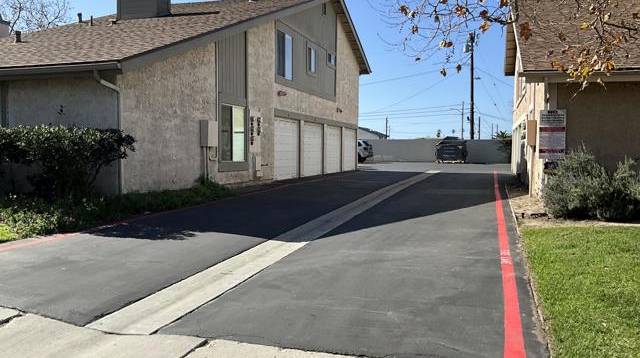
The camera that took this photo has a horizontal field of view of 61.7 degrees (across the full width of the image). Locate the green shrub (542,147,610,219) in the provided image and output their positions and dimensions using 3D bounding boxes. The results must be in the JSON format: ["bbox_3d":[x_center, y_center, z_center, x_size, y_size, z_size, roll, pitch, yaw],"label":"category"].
[{"bbox_3d":[4.480,0.020,9.400,1.180,1.130,1.100,1,3,18],"label":"green shrub"}]

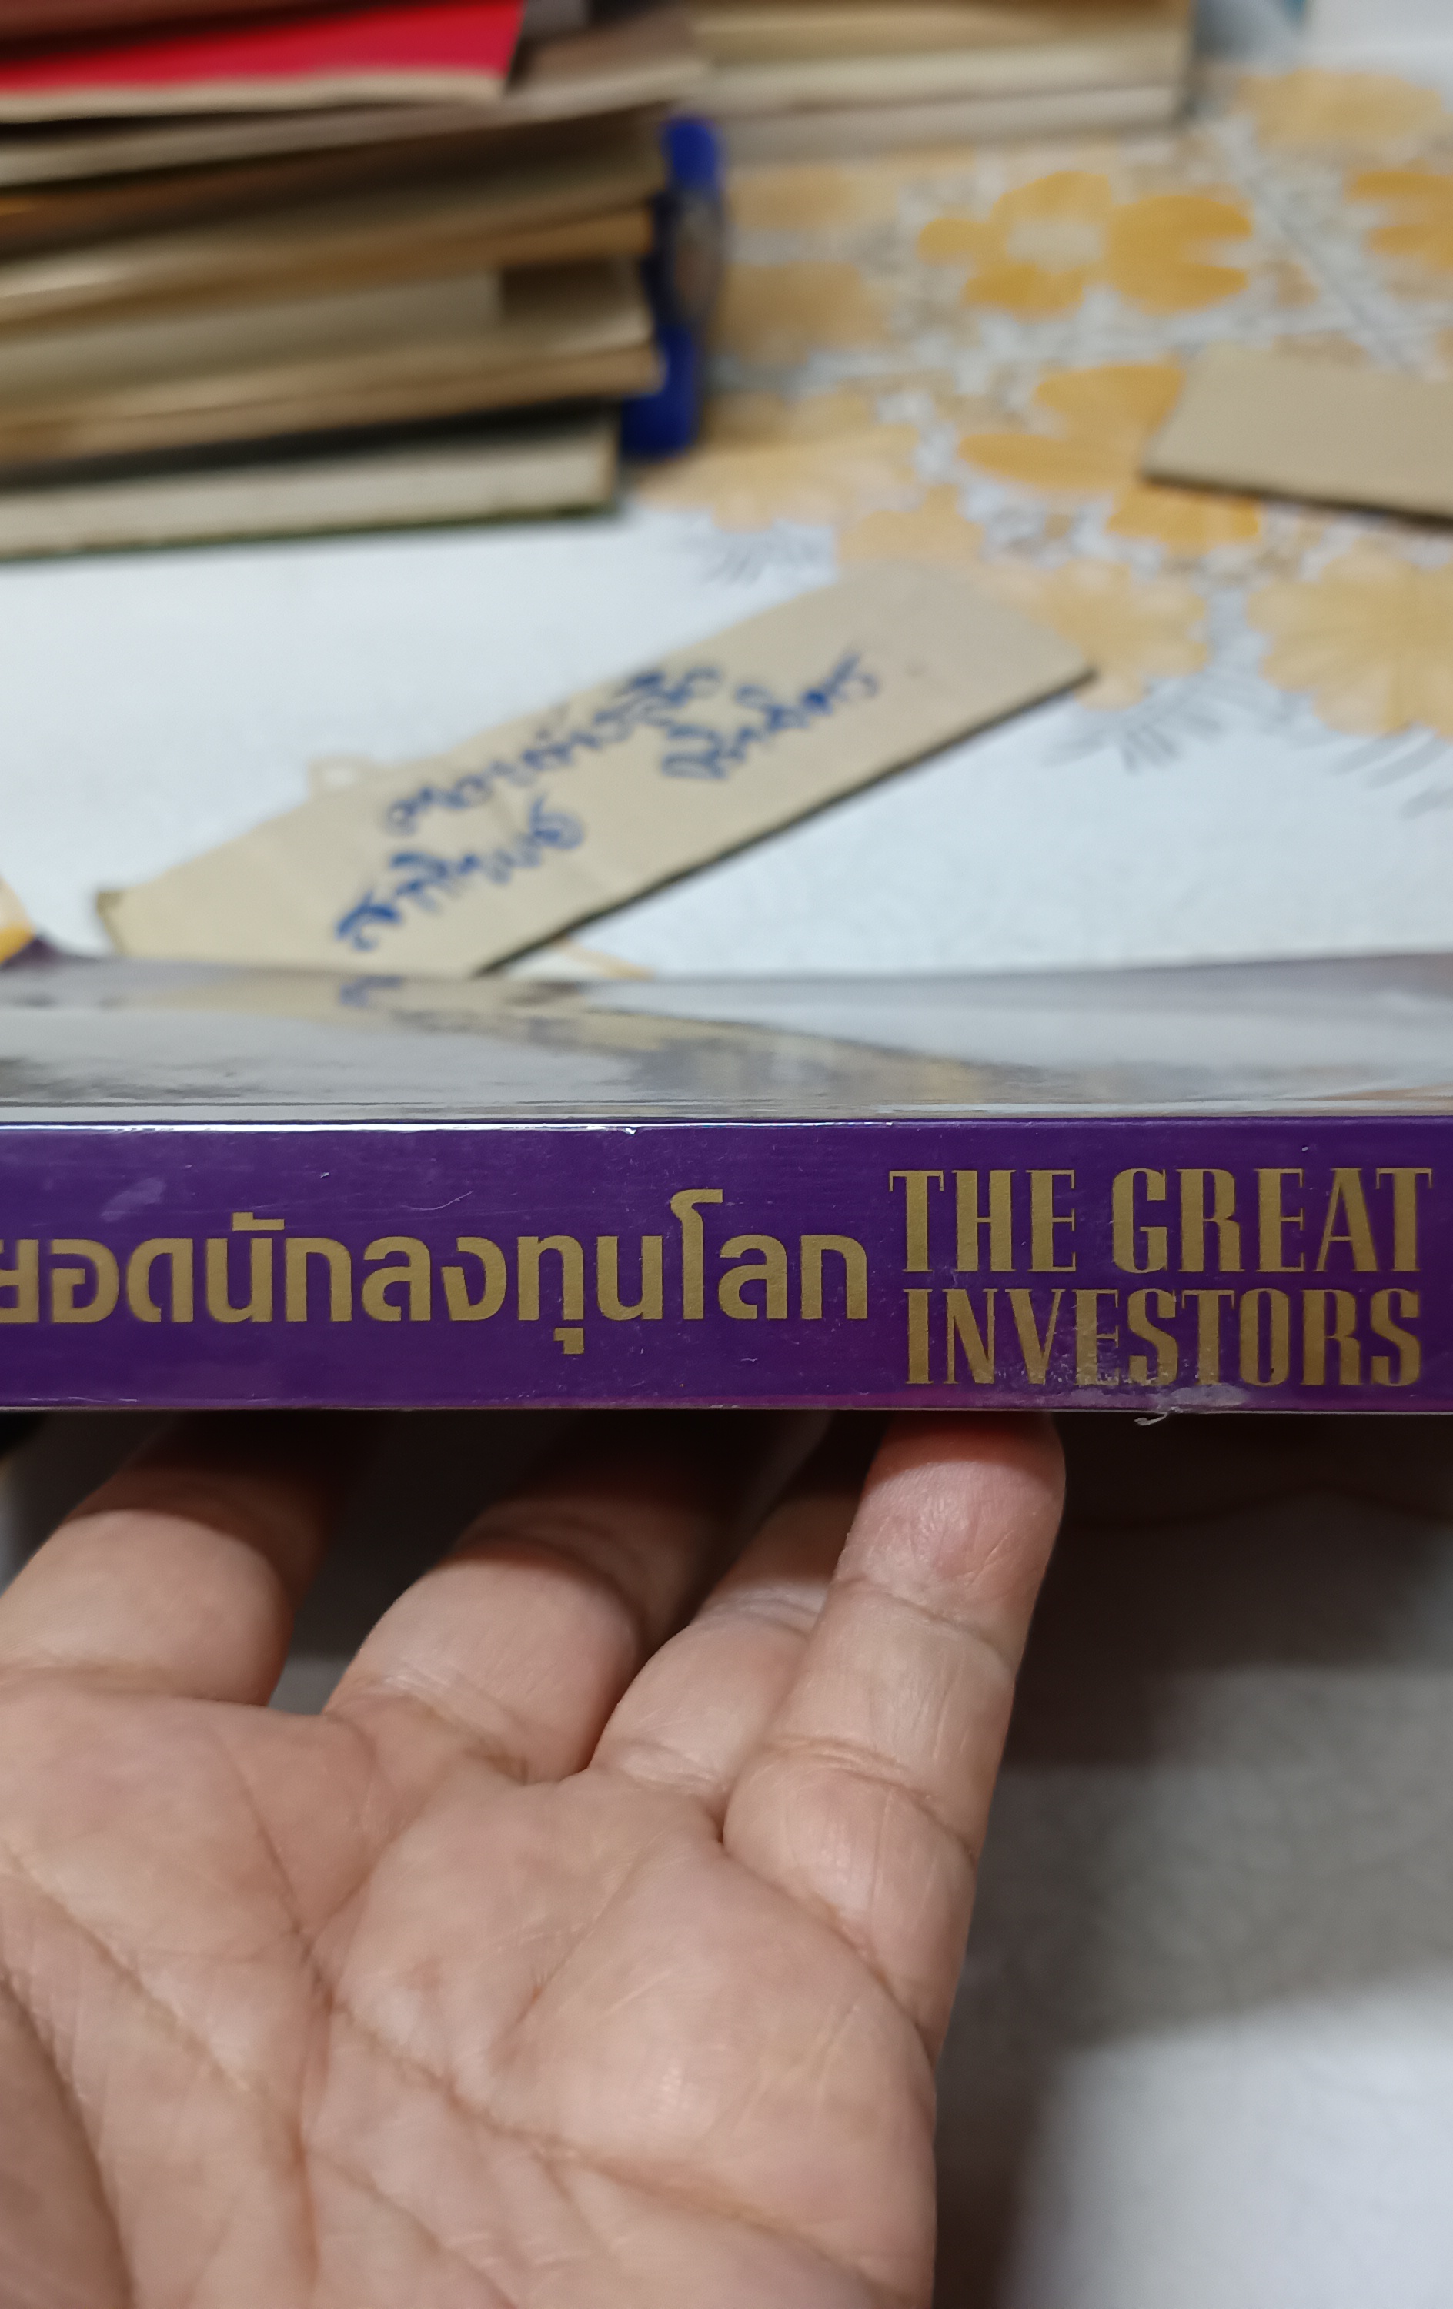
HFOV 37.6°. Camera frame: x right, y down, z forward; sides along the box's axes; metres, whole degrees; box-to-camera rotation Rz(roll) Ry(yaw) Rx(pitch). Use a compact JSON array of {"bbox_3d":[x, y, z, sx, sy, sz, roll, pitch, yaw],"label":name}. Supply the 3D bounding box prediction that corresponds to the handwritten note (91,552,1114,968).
[{"bbox_3d":[-0.017,-0.062,0.362,0.170,0.004,0.052,-29,53,-27],"label":"handwritten note"}]

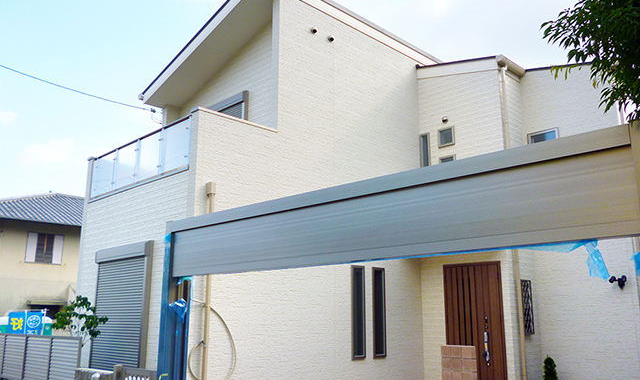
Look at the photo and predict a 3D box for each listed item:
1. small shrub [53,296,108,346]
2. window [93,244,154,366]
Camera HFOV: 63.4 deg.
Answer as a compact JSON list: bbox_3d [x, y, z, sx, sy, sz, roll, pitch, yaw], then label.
[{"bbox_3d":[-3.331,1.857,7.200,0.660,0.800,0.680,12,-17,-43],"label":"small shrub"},{"bbox_3d":[-3.139,1.973,8.058,0.150,2.140,1.850,12,-17,-43],"label":"window"}]

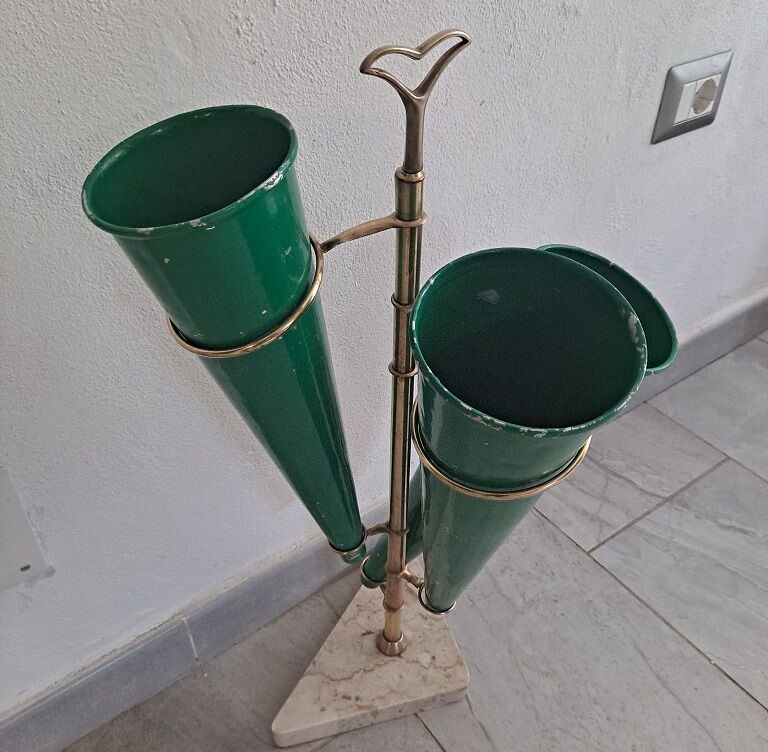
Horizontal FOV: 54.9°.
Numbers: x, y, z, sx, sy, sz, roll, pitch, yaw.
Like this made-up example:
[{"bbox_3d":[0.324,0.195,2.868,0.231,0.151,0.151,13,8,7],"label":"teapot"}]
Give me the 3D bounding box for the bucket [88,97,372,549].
[{"bbox_3d":[-0.066,0.025,0.545,0.118,0.416,0.118,-35,50,-17],"label":"bucket"}]

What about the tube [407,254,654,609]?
[{"bbox_3d":[0.063,0.096,0.543,0.118,0.416,0.118,1,56,-2],"label":"tube"}]

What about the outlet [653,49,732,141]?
[{"bbox_3d":[0.341,-0.307,0.816,0.115,0.084,0.012,-24,45,-28],"label":"outlet"}]

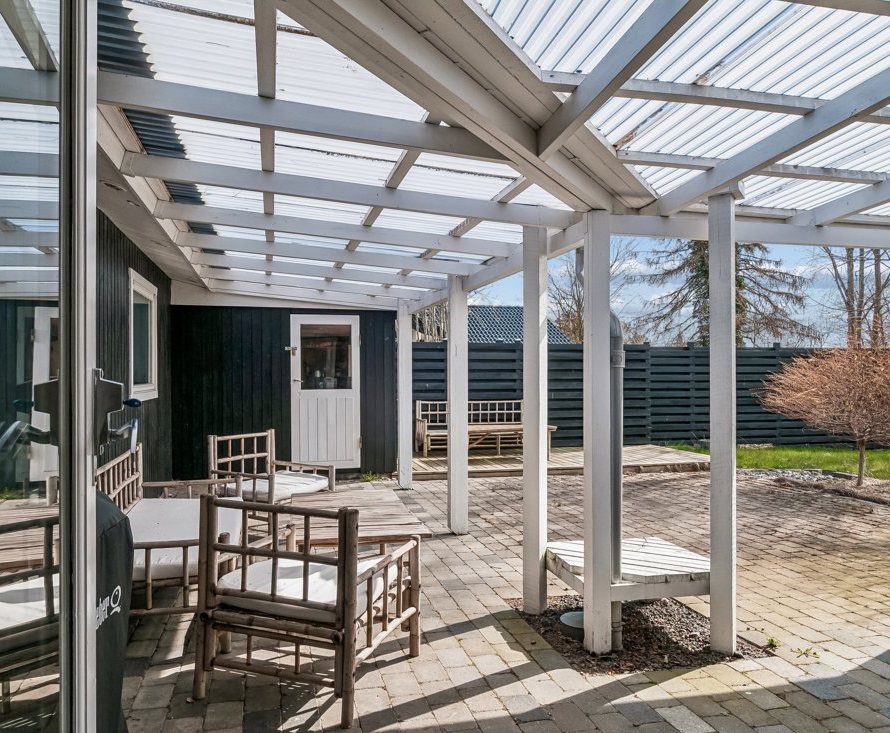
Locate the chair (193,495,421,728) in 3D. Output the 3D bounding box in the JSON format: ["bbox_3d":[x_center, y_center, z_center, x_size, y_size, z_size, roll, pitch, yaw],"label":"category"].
[{"bbox_3d":[-0.574,0.950,2.845,0.720,0.826,0.720,0,-1,19],"label":"chair"}]

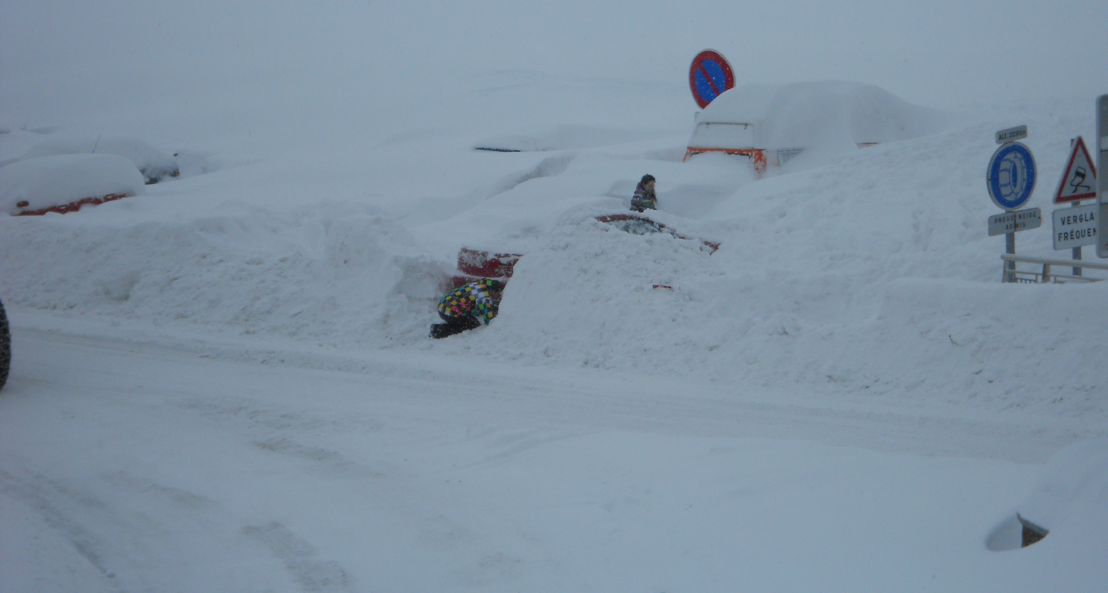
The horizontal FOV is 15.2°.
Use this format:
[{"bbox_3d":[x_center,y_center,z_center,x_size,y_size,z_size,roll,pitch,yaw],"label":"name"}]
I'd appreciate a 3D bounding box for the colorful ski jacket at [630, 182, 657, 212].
[{"bbox_3d":[1.112,-1.058,51.079,0.380,0.660,0.480,1,11,17],"label":"colorful ski jacket"}]

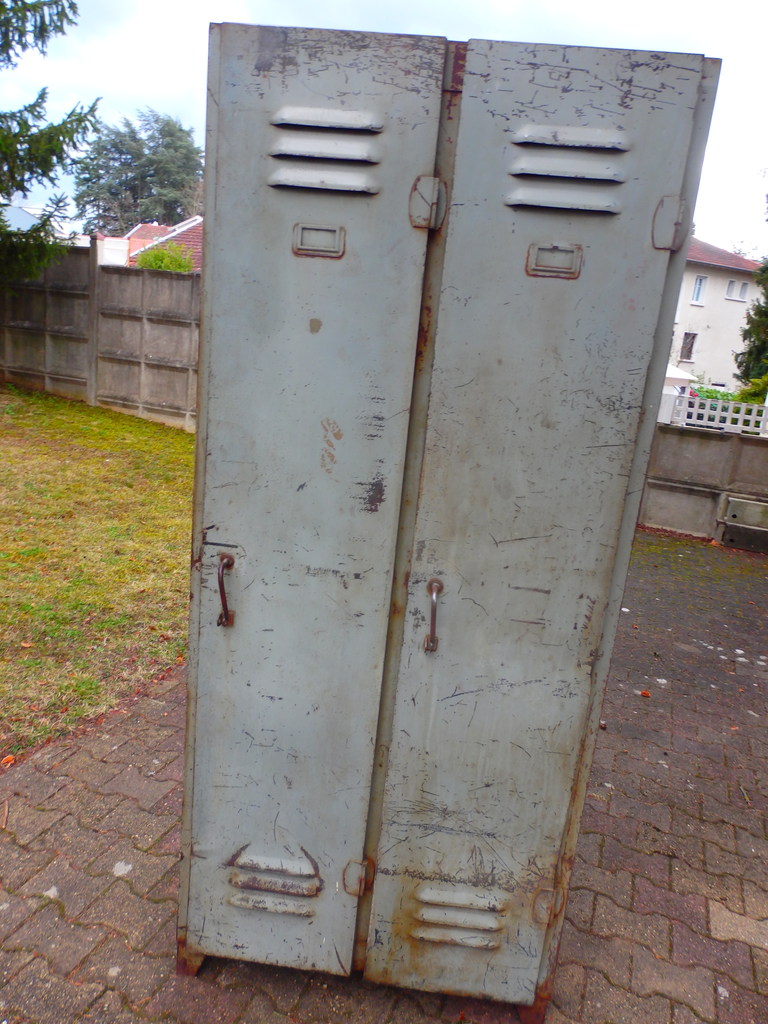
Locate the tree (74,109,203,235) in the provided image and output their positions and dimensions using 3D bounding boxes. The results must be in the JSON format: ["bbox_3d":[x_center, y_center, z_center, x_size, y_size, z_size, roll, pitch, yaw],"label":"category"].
[{"bbox_3d":[-12.428,-14.719,37.520,6.792,10.476,6.792,1,15,-19],"label":"tree"}]

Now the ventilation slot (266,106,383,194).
[{"bbox_3d":[-0.092,-0.568,1.156,0.177,0.119,0.014,7,14,4],"label":"ventilation slot"}]

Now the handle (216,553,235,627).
[{"bbox_3d":[-0.287,0.142,1.337,0.030,0.128,0.038,7,14,4],"label":"handle"}]

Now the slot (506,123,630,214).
[{"bbox_3d":[0.282,-0.526,1.128,0.176,0.119,0.014,7,14,4],"label":"slot"}]

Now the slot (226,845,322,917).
[{"bbox_3d":[-0.224,0.739,1.487,0.182,0.148,0.015,7,14,4],"label":"slot"}]

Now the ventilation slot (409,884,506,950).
[{"bbox_3d":[0.147,0.803,1.465,0.178,0.126,0.015,7,14,4],"label":"ventilation slot"}]

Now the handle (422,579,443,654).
[{"bbox_3d":[0.087,0.186,1.309,0.030,0.127,0.038,7,14,4],"label":"handle"}]

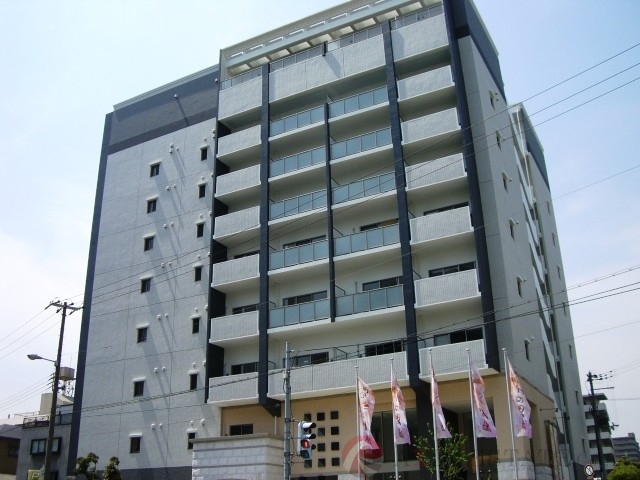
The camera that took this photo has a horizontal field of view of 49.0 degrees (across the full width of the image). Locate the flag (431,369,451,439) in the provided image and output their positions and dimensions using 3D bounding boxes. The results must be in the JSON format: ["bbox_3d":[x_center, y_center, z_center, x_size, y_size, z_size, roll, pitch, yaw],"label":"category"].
[{"bbox_3d":[3.804,5.129,22.000,0.550,2.150,0.200,1,-21,-7],"label":"flag"}]

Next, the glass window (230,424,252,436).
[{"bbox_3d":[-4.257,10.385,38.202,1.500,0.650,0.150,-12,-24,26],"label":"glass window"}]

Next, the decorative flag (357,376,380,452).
[{"bbox_3d":[1.606,5.630,22.800,0.650,2.300,0.200,1,-21,-7],"label":"decorative flag"}]

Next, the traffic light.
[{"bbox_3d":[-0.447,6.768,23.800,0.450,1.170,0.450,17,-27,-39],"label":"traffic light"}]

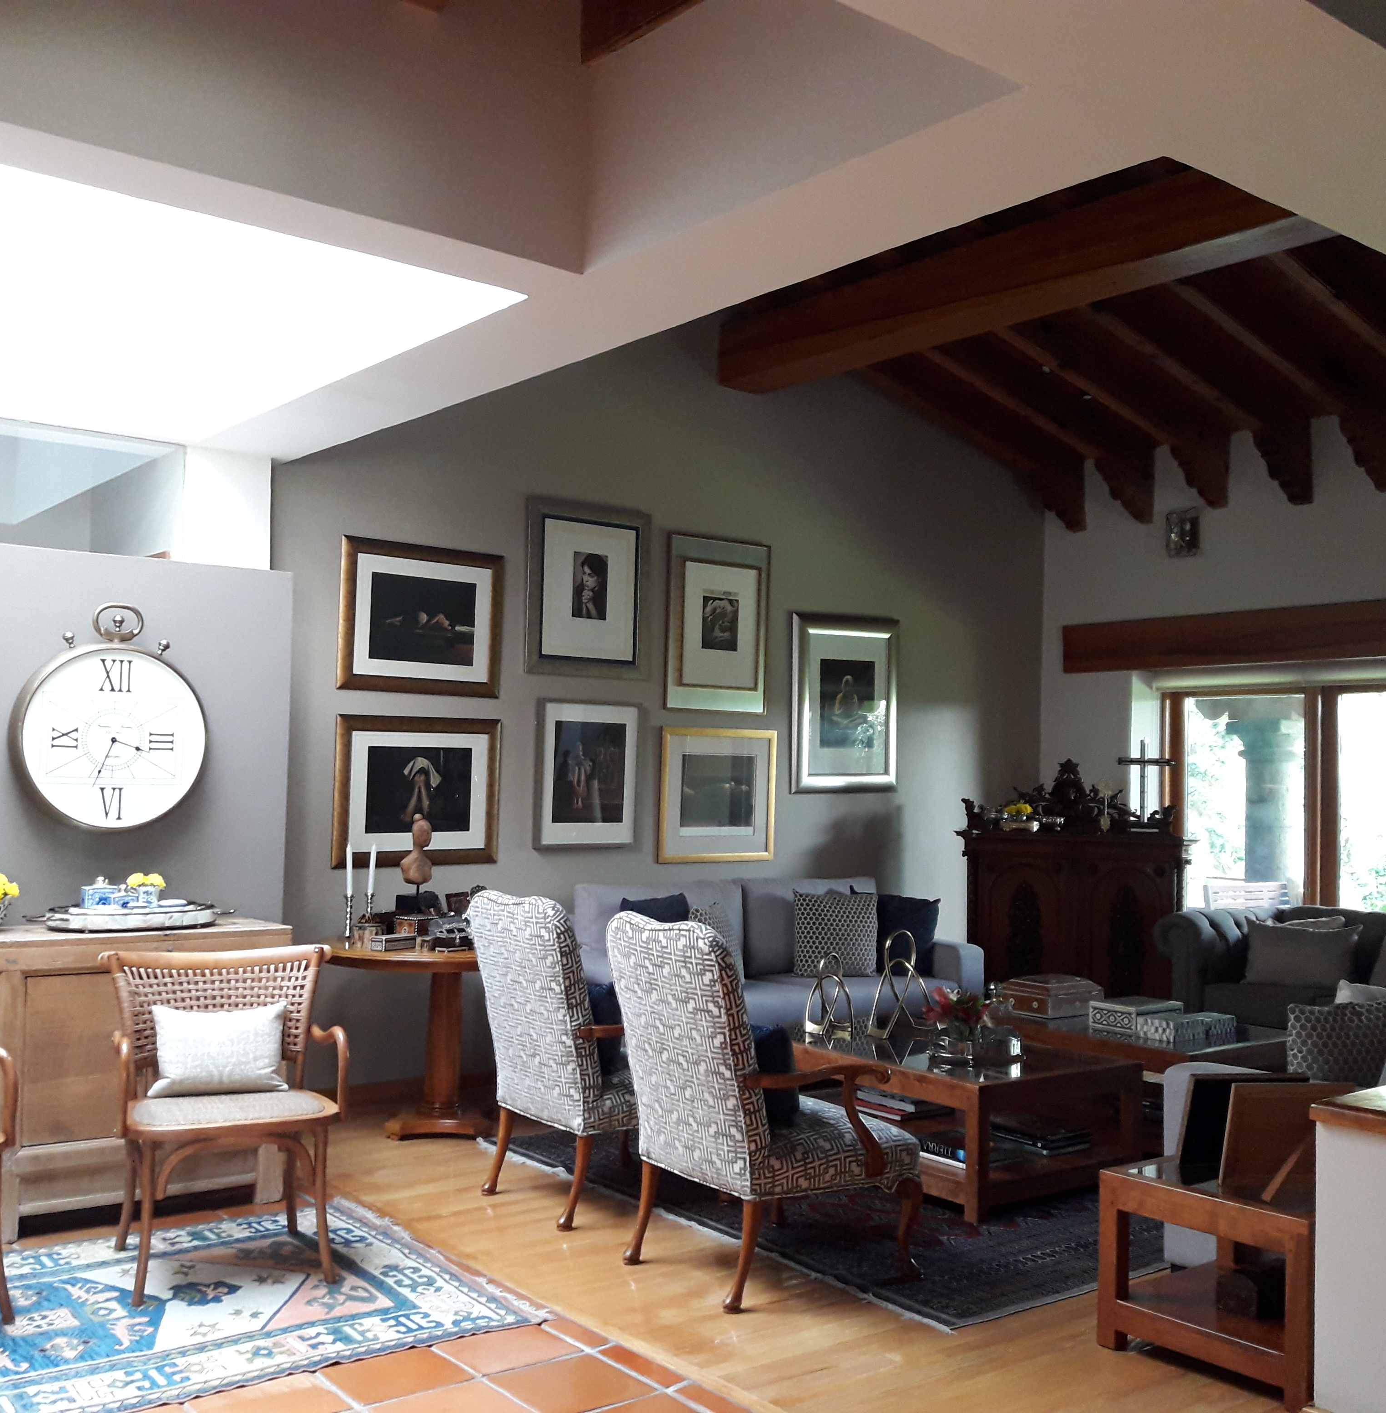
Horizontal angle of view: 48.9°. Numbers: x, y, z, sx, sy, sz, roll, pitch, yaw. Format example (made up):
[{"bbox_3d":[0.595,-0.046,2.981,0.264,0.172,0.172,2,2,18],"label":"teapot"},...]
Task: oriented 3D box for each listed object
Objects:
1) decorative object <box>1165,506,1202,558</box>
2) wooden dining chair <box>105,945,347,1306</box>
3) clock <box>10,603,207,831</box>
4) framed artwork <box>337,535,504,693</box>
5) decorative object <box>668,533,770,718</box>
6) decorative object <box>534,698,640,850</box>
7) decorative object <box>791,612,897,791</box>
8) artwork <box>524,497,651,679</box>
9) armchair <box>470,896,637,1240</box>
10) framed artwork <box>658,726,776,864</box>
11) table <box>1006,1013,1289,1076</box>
[{"bbox_3d":[2.860,-1.026,8.886,0.126,0.287,0.147,3,-3,-38],"label":"decorative object"},{"bbox_3d":[-1.359,1.179,4.450,0.655,0.879,0.606,2,-3,-24],"label":"wooden dining chair"},{"bbox_3d":[-1.934,0.033,5.070,0.617,0.760,0.109,3,-3,-38],"label":"clock"},{"bbox_3d":[-1.186,-0.378,6.704,0.775,0.649,0.035,3,-3,-38],"label":"framed artwork"},{"bbox_3d":[0.130,-0.412,7.729,0.642,0.881,0.035,3,-3,-38],"label":"decorative object"},{"bbox_3d":[-0.495,0.323,7.220,0.573,0.689,0.040,3,-3,-38],"label":"decorative object"},{"bbox_3d":[0.880,-0.007,8.616,0.813,0.994,0.051,3,-3,-38],"label":"decorative object"},{"bbox_3d":[-0.491,-0.547,7.247,0.693,0.813,0.040,3,-3,-38],"label":"artwork"},{"bbox_3d":[-0.327,1.183,5.340,0.757,1.057,0.706,3,-3,-36],"label":"armchair"},{"bbox_3d":[0.145,0.469,8.024,0.791,0.698,0.040,3,-3,-38],"label":"framed artwork"},{"bbox_3d":[1.793,1.575,6.517,0.867,0.462,1.367,3,-3,-38],"label":"table"}]

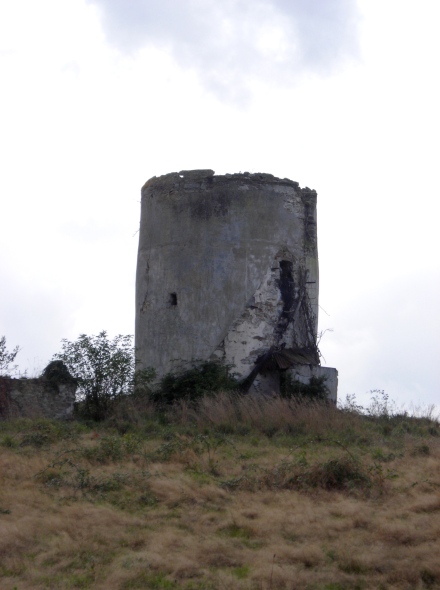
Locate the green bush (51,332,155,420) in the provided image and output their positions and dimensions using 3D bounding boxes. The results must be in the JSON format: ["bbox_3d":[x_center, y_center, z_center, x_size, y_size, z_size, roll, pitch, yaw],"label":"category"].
[{"bbox_3d":[-3.960,2.713,66.500,3.300,3.050,2.800,0,-7,0],"label":"green bush"}]

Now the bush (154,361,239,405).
[{"bbox_3d":[-0.788,2.953,66.200,2.800,1.550,1.700,0,-7,0],"label":"bush"}]

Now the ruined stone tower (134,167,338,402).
[{"bbox_3d":[0.581,-0.229,69.500,7.000,8.300,7.000,0,-7,0],"label":"ruined stone tower"}]

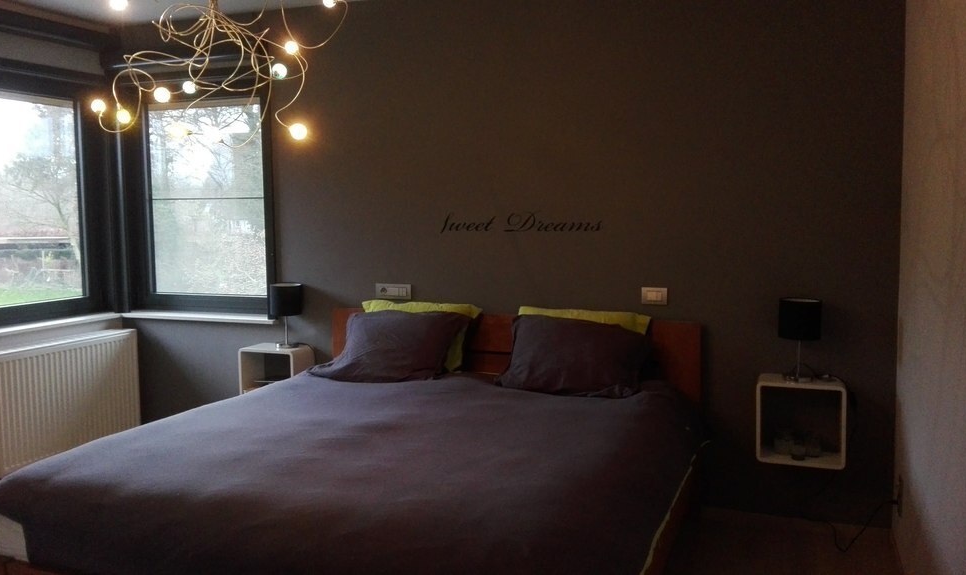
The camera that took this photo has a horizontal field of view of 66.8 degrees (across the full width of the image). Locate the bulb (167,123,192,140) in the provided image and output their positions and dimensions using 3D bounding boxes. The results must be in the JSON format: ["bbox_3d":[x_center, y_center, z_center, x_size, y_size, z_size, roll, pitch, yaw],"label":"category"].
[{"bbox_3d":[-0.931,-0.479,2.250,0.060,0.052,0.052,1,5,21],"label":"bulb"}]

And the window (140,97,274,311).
[{"bbox_3d":[-1.669,-0.485,4.398,0.950,1.250,0.120,1,5,21],"label":"window"}]

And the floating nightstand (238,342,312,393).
[{"bbox_3d":[-1.139,0.508,4.064,0.352,0.346,0.204,1,5,21],"label":"floating nightstand"}]

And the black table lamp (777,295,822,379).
[{"bbox_3d":[1.339,0.215,3.099,0.176,0.345,0.176,1,5,21],"label":"black table lamp"}]

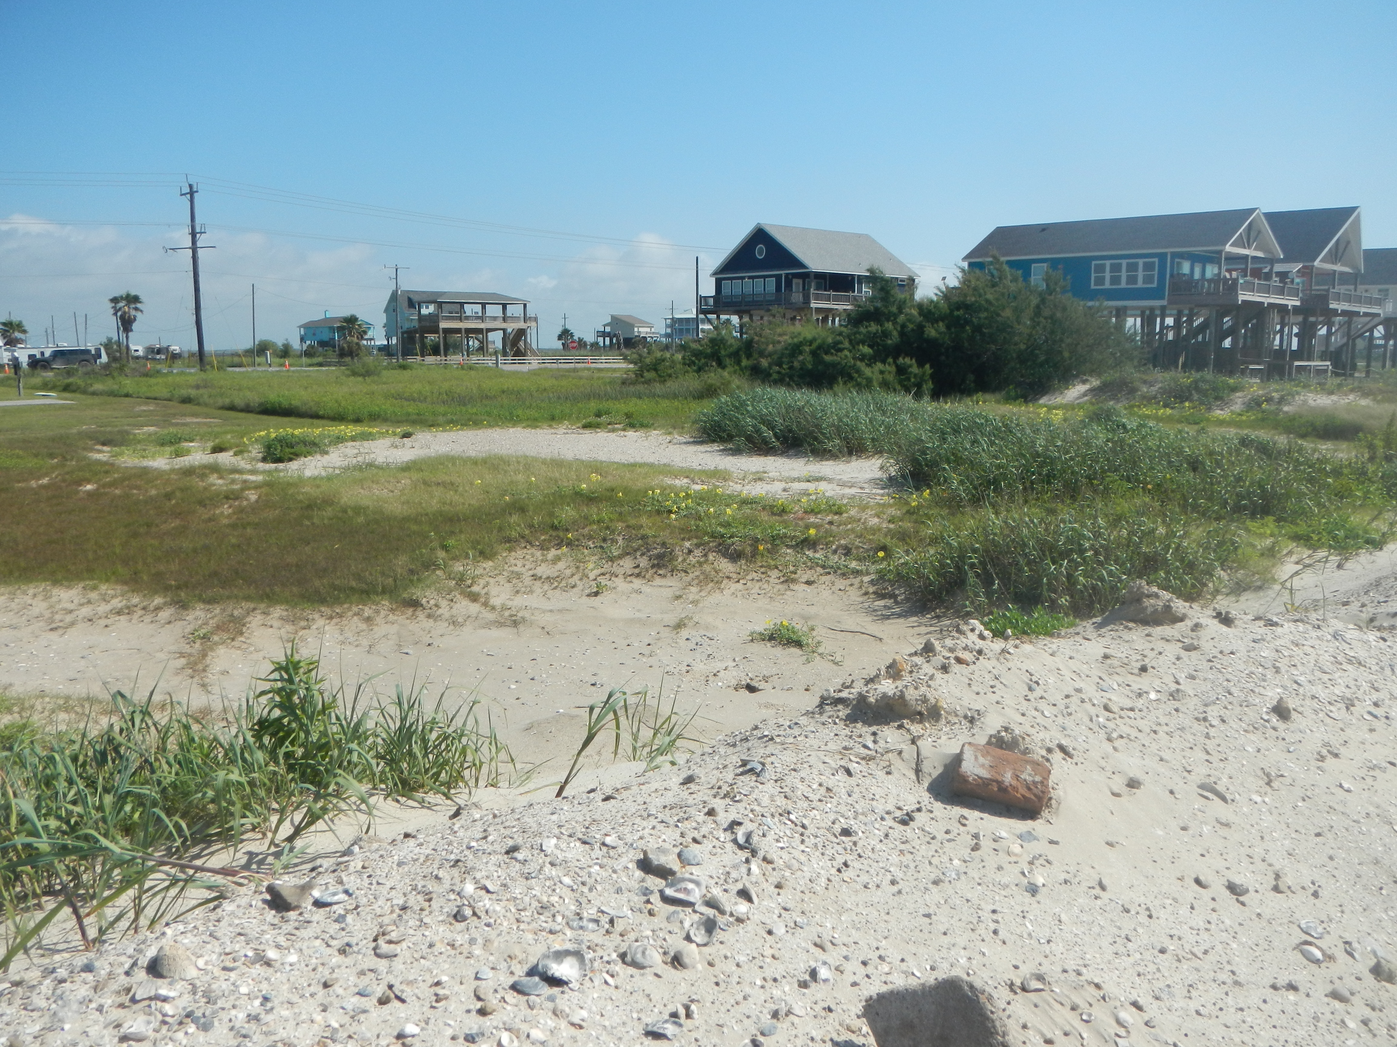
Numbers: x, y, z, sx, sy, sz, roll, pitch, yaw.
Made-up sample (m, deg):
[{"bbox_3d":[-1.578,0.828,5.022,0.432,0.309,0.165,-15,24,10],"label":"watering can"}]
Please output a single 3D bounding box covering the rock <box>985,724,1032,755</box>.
[{"bbox_3d":[0.717,0.505,2.620,0.100,0.062,0.080,0,9,0],"label":"rock"}]

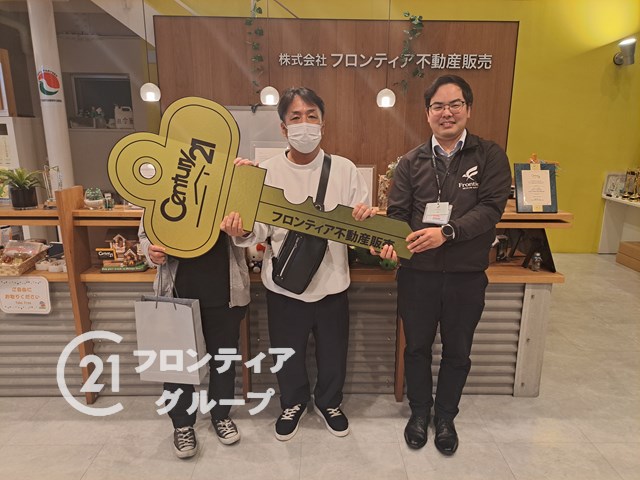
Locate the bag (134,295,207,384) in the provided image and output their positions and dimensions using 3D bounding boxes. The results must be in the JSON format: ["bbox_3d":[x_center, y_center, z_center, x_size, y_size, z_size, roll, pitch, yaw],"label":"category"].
[{"bbox_3d":[-0.603,0.407,1.802,0.248,0.333,0.085,2,15,9],"label":"bag"}]

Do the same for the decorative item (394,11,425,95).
[{"bbox_3d":[0.960,-2.001,4.771,0.301,0.831,0.150,0,14,-1],"label":"decorative item"}]

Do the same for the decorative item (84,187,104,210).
[{"bbox_3d":[-1.143,-0.217,2.256,0.088,0.106,0.086,0,14,-1],"label":"decorative item"}]

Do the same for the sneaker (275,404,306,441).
[{"bbox_3d":[-0.146,0.925,2.345,0.107,0.108,0.288,5,14,19],"label":"sneaker"}]

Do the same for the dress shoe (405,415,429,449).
[{"bbox_3d":[0.509,0.935,2.298,0.111,0.115,0.298,4,14,15],"label":"dress shoe"}]

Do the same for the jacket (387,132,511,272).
[{"bbox_3d":[0.584,-0.173,2.030,0.535,0.630,0.320,3,14,12],"label":"jacket"}]

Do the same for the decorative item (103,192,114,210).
[{"bbox_3d":[-1.058,-0.196,2.228,0.047,0.080,0.047,0,14,-1],"label":"decorative item"}]

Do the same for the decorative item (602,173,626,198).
[{"bbox_3d":[3.607,-0.638,5.414,0.280,0.290,0.090,11,17,38],"label":"decorative item"}]

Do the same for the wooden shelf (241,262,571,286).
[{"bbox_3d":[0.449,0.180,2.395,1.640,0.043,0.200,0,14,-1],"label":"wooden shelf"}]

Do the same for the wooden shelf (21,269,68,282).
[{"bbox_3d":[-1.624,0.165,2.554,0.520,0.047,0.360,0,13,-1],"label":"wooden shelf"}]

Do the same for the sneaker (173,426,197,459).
[{"bbox_3d":[-0.643,0.906,2.132,0.102,0.110,0.280,-3,15,-15],"label":"sneaker"}]

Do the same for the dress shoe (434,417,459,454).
[{"bbox_3d":[0.616,0.907,2.162,0.108,0.115,0.290,3,14,11],"label":"dress shoe"}]

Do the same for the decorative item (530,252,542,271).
[{"bbox_3d":[1.225,0.125,2.516,0.057,0.104,0.055,2,14,7],"label":"decorative item"}]

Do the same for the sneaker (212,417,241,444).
[{"bbox_3d":[-0.495,0.935,2.296,0.099,0.105,0.278,-6,15,-25],"label":"sneaker"}]

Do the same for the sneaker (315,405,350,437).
[{"bbox_3d":[0.054,0.876,2.279,0.102,0.108,0.280,-7,16,-26],"label":"sneaker"}]

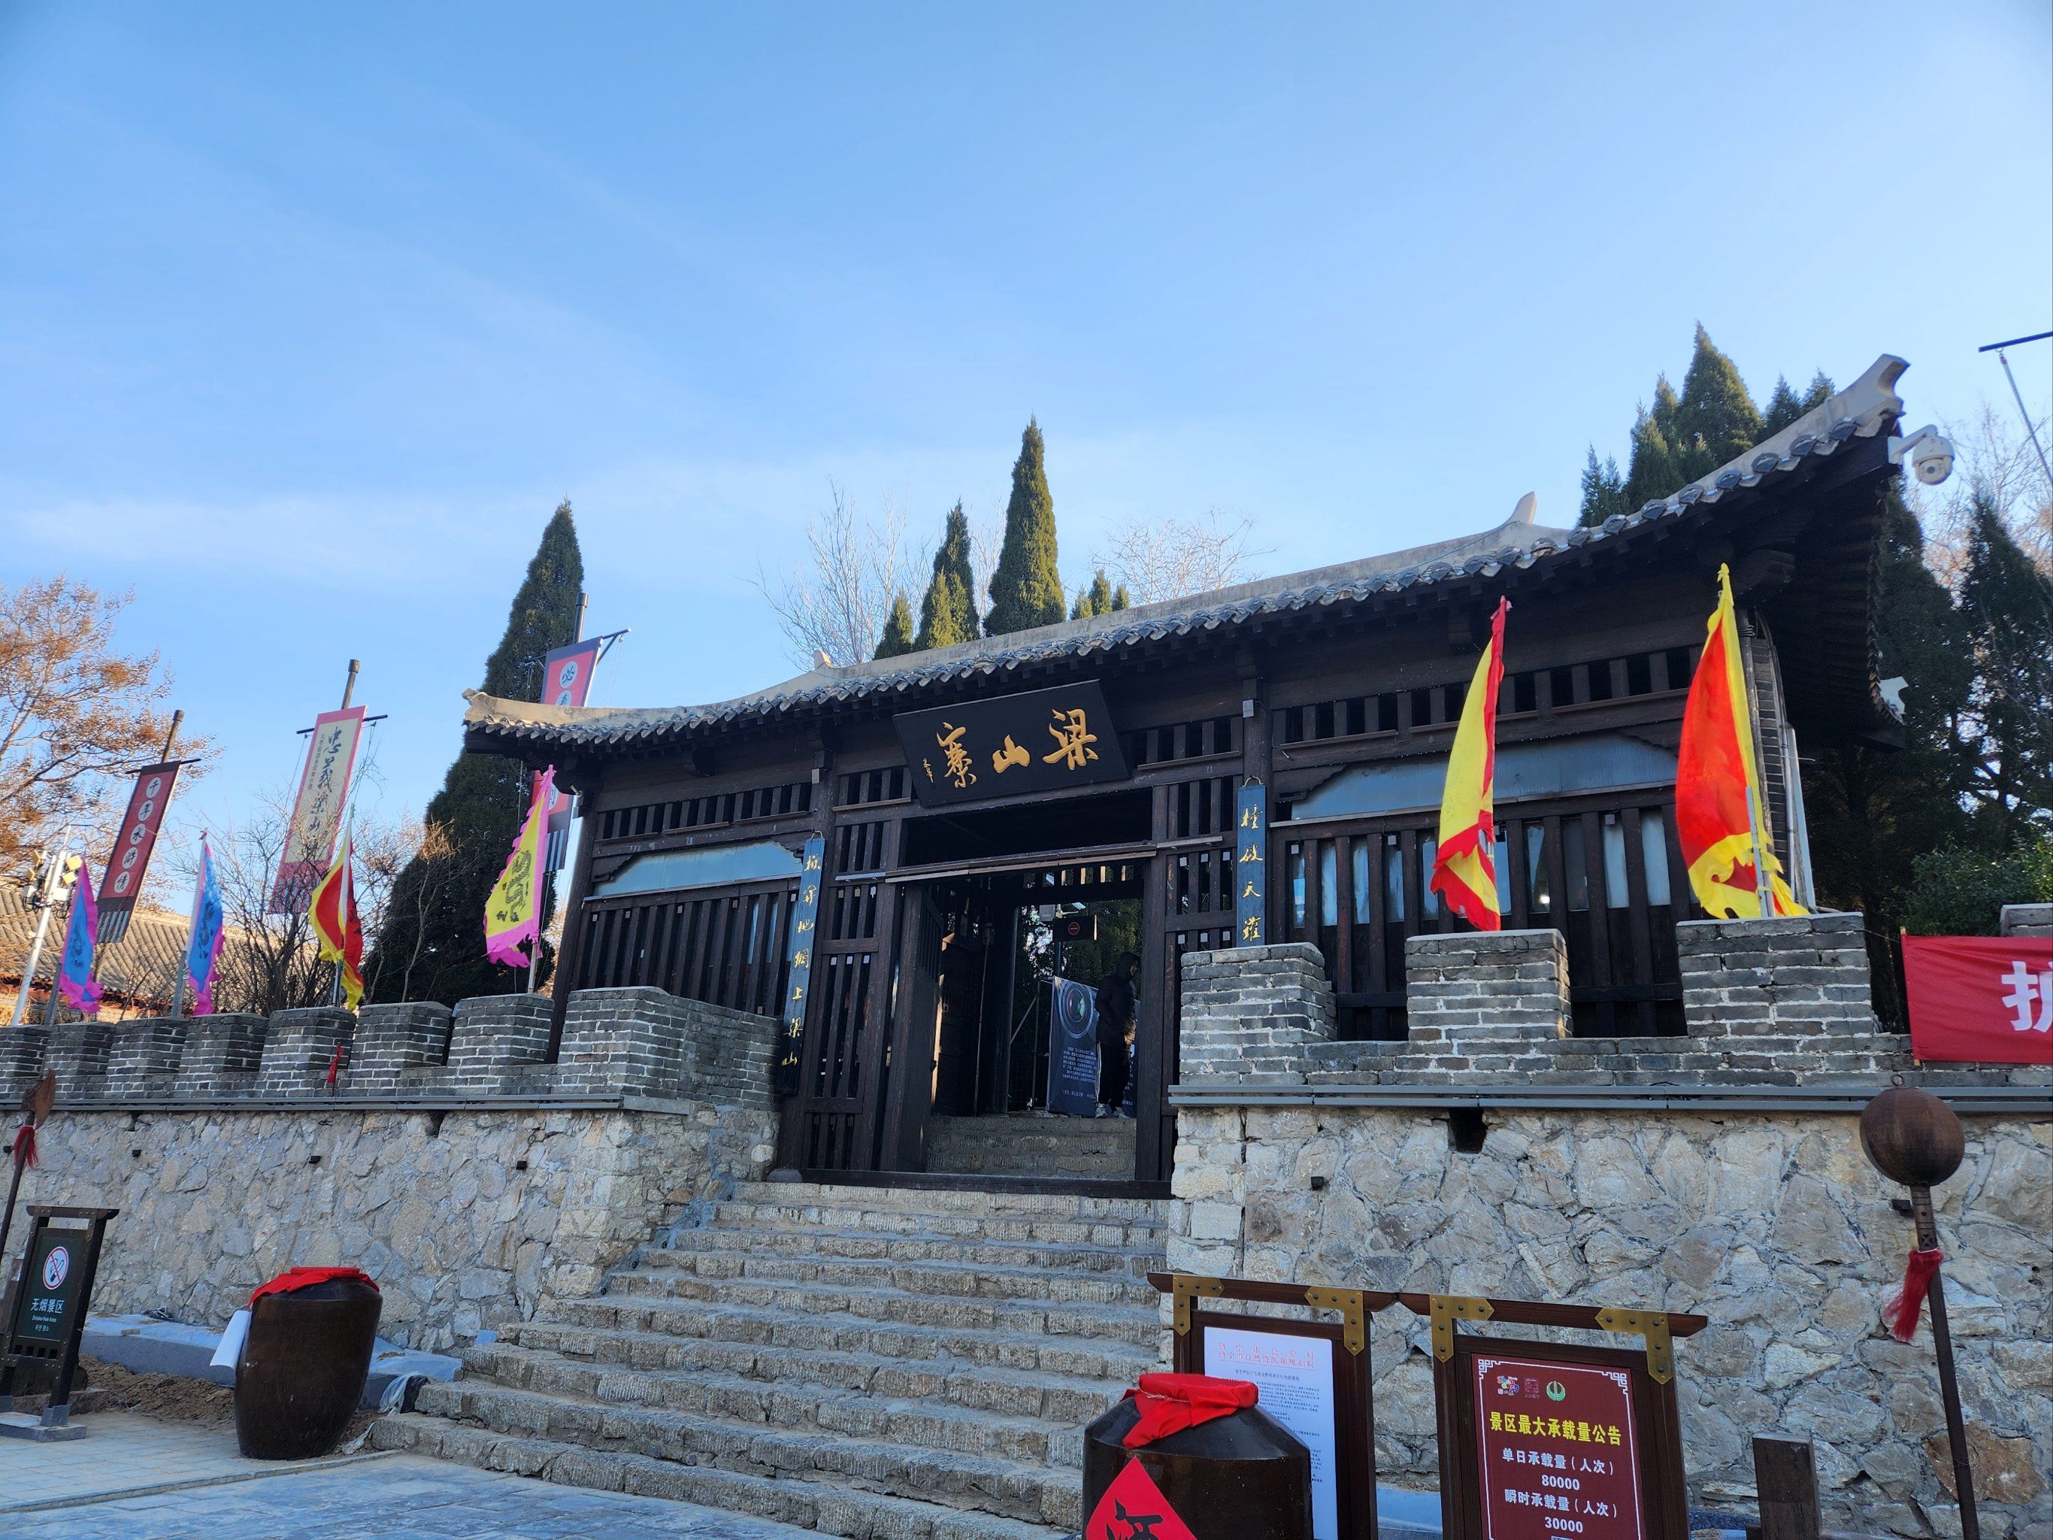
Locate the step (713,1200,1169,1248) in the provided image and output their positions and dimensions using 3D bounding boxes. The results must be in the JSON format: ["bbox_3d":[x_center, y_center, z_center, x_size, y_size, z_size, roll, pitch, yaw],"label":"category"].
[{"bbox_3d":[-0.783,3.458,10.319,3.958,0.180,0.310,-8,-22,30],"label":"step"}]

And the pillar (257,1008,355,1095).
[{"bbox_3d":[-7.026,2.791,13.323,0.756,0.806,0.400,-8,-22,30],"label":"pillar"}]

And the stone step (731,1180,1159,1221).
[{"bbox_3d":[-0.534,3.438,10.782,4.505,0.185,0.339,-8,-22,30],"label":"stone step"}]

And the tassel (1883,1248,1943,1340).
[{"bbox_3d":[3.505,2.067,5.386,0.190,0.340,0.120,-8,-22,30],"label":"tassel"}]

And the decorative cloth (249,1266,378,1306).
[{"bbox_3d":[-4.511,3.263,8.682,0.720,0.200,0.580,12,-21,-23],"label":"decorative cloth"}]

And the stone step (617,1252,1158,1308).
[{"bbox_3d":[-0.902,3.508,9.429,4.500,0.170,0.330,-8,-22,29],"label":"stone step"}]

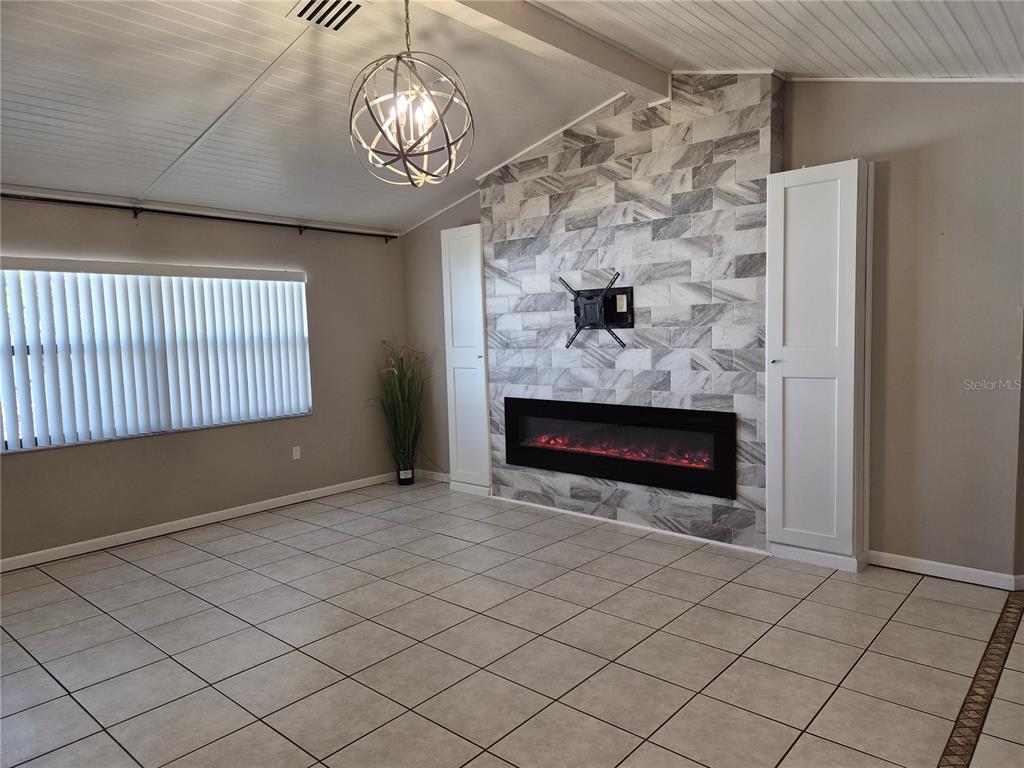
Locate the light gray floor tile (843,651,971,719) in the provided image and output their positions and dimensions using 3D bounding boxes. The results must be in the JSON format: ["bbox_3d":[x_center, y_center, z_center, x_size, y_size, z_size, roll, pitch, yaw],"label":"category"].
[{"bbox_3d":[1.641,1.240,2.821,0.409,0.010,0.409,3,6,41],"label":"light gray floor tile"}]

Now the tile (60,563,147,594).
[{"bbox_3d":[-2.516,1.203,4.218,0.402,0.010,0.402,2,6,41],"label":"tile"}]

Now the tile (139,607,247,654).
[{"bbox_3d":[-1.596,1.242,3.425,0.402,0.010,0.402,2,6,41],"label":"tile"}]

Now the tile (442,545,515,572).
[{"bbox_3d":[-0.220,1.132,4.394,0.402,0.010,0.402,2,6,41],"label":"tile"}]

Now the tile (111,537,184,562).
[{"bbox_3d":[-2.578,1.171,4.837,0.406,0.010,0.406,3,6,41],"label":"tile"}]

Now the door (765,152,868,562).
[{"bbox_3d":[1.841,-0.135,4.172,0.517,2.310,0.100,3,6,41],"label":"door"}]

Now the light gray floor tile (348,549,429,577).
[{"bbox_3d":[-0.802,1.164,4.415,0.406,0.010,0.406,3,6,41],"label":"light gray floor tile"}]

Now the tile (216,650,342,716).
[{"bbox_3d":[-0.999,1.288,2.928,0.406,0.010,0.406,3,6,41],"label":"tile"}]

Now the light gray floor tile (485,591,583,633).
[{"bbox_3d":[0.124,1.194,3.541,0.401,0.012,0.401,3,6,41],"label":"light gray floor tile"}]

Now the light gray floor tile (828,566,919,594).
[{"bbox_3d":[2.100,1.114,3.937,0.401,0.012,0.369,3,6,41],"label":"light gray floor tile"}]

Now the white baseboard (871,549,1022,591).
[{"bbox_3d":[2.471,1.079,3.961,0.729,0.084,0.016,3,6,41],"label":"white baseboard"}]

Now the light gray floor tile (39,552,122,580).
[{"bbox_3d":[-2.823,1.189,4.518,0.402,0.010,0.402,3,6,41],"label":"light gray floor tile"}]

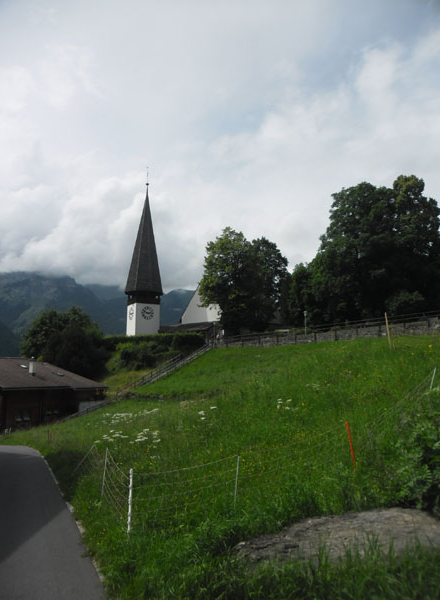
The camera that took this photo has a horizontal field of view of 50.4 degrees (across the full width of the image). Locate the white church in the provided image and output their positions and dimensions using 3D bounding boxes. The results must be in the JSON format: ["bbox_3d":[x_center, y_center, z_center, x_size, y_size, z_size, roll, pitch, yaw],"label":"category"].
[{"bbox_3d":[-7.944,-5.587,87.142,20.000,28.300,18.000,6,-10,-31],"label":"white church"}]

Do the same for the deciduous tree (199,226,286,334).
[{"bbox_3d":[3.627,-2.931,72.230,12.600,17.420,12.000,0,-8,0],"label":"deciduous tree"}]

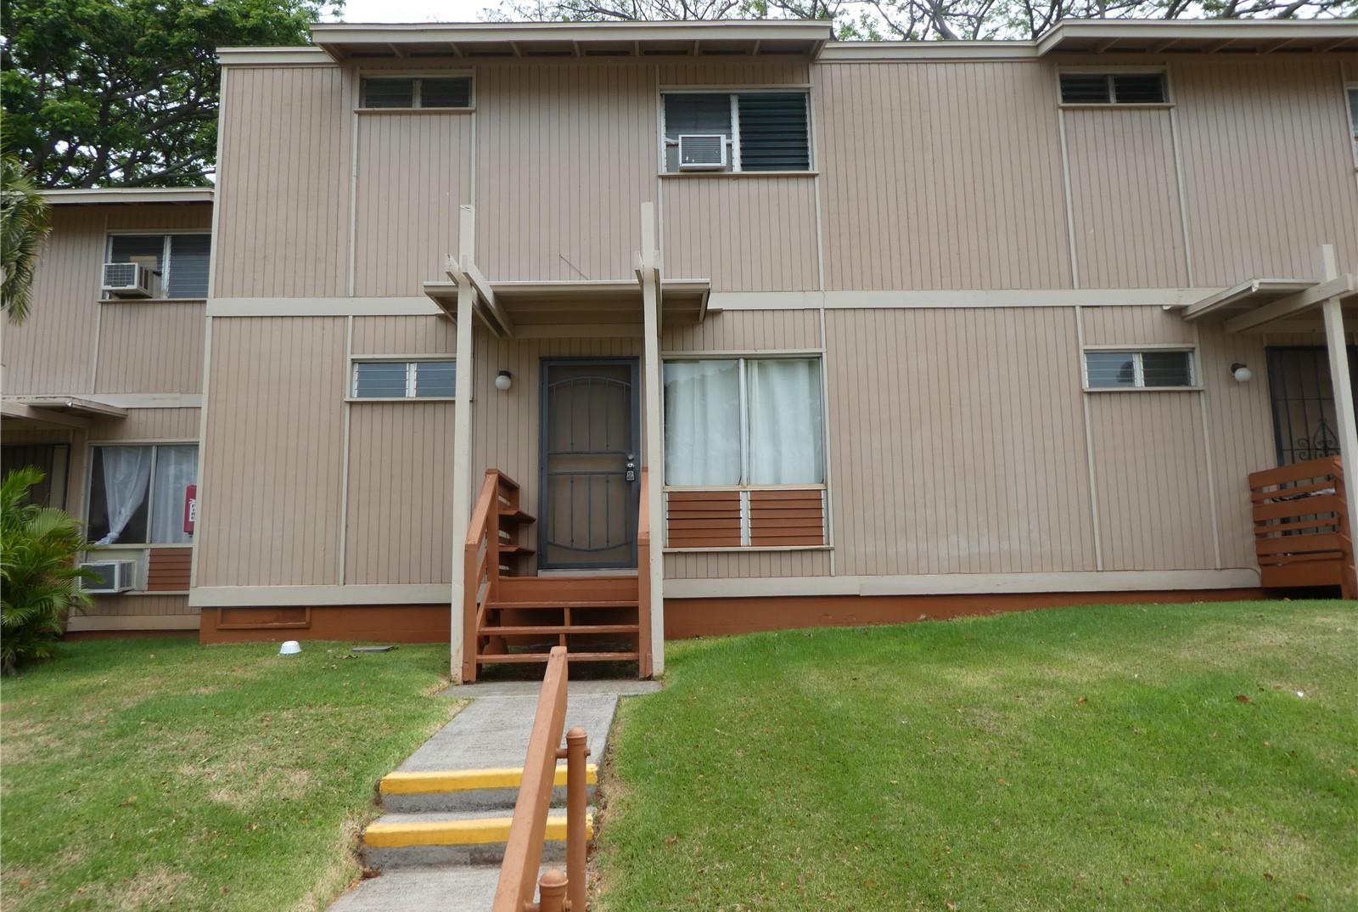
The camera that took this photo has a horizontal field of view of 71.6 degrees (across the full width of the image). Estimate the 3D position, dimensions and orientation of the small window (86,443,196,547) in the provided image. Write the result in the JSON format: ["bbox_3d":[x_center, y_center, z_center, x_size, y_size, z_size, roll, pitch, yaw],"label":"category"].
[{"bbox_3d":[-6.864,0.496,12.156,1.550,1.320,0.100,-1,-8,-1],"label":"small window"}]

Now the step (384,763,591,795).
[{"bbox_3d":[-0.853,1.481,4.318,0.969,0.059,0.160,-1,-8,-1],"label":"step"}]

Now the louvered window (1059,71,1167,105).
[{"bbox_3d":[4.582,-3.870,9.938,1.161,0.383,0.100,-1,-8,-1],"label":"louvered window"}]

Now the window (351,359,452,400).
[{"bbox_3d":[-2.646,-0.755,9.360,1.173,0.398,0.100,-1,-8,-1],"label":"window"}]

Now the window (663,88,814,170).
[{"bbox_3d":[0.606,-3.359,9.794,1.555,0.901,0.100,-1,-8,-1],"label":"window"}]

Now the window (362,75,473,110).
[{"bbox_3d":[-2.711,-3.751,9.718,1.142,0.386,0.100,-1,-8,-1],"label":"window"}]

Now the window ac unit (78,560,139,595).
[{"bbox_3d":[-7.185,1.534,11.879,0.480,0.374,0.480,-1,-8,-1],"label":"window ac unit"}]

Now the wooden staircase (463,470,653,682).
[{"bbox_3d":[-0.926,0.968,8.070,1.389,1.680,2.080,-1,-8,-1],"label":"wooden staircase"}]

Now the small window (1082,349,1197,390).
[{"bbox_3d":[4.644,-0.874,9.505,1.143,0.405,0.100,-1,-8,-1],"label":"small window"}]

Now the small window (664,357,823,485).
[{"bbox_3d":[0.648,-0.351,9.359,1.601,1.293,0.100,-1,-8,-1],"label":"small window"}]

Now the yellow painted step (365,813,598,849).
[{"bbox_3d":[-0.835,1.597,4.014,0.948,0.073,0.150,-1,-8,-1],"label":"yellow painted step"}]

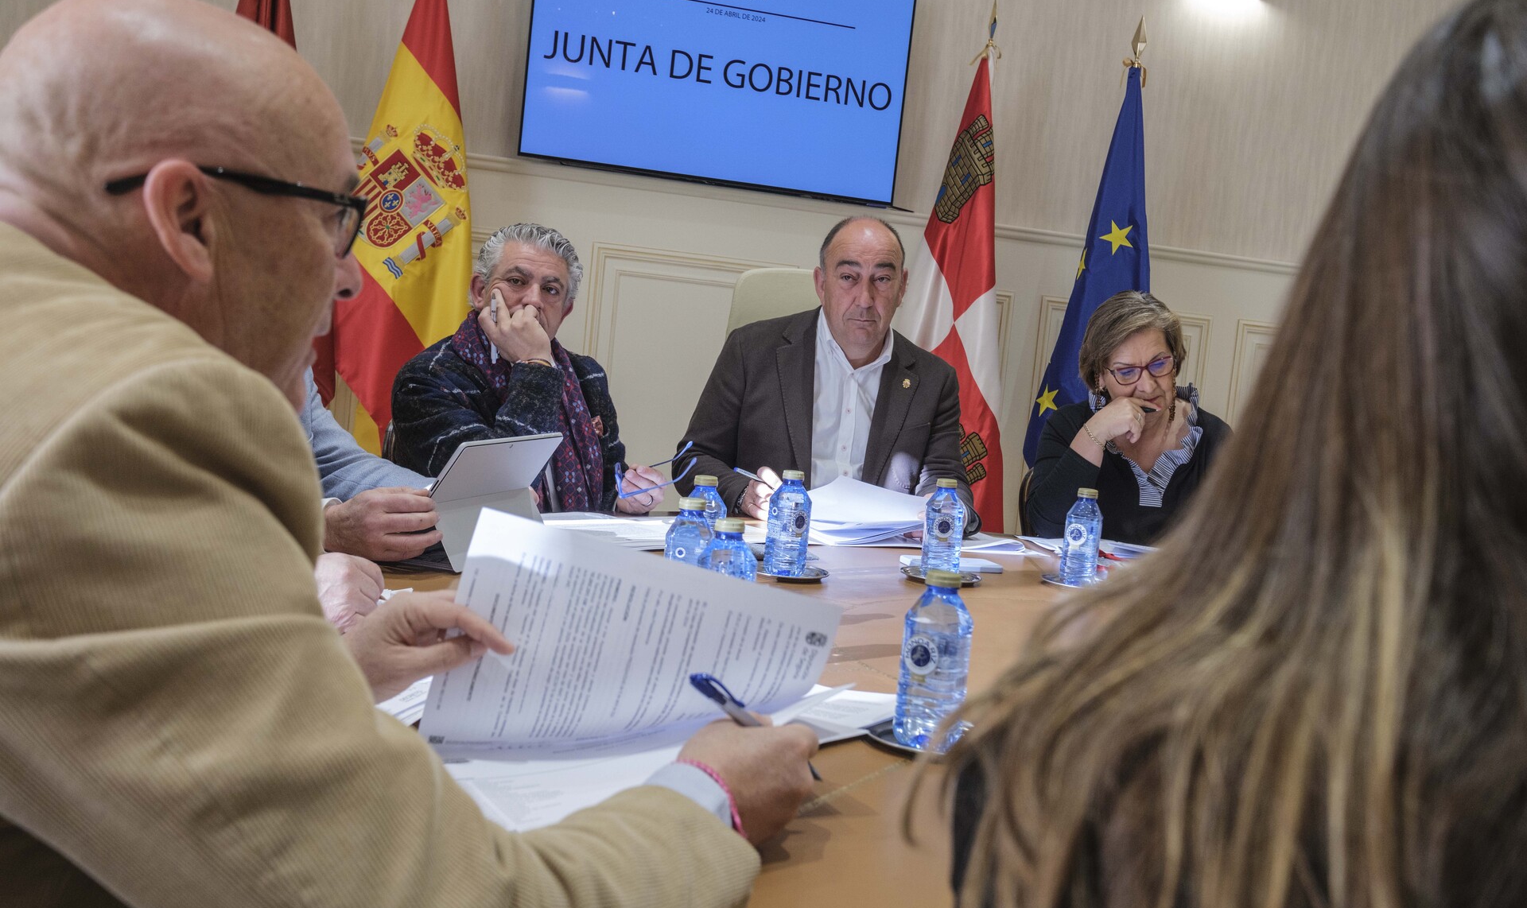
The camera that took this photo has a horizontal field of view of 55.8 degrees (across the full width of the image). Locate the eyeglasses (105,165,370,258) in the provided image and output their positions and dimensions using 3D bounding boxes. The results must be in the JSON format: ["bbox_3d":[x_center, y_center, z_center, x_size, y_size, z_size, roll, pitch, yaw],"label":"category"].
[{"bbox_3d":[-0.320,-0.150,0.873,0.145,0.046,0.142,8,3,-28],"label":"eyeglasses"}]

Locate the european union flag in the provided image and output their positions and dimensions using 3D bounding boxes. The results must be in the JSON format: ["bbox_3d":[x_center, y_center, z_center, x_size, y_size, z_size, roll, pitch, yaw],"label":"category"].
[{"bbox_3d":[1.095,-0.422,4.584,0.430,1.600,0.300,4,5,-19],"label":"european union flag"}]

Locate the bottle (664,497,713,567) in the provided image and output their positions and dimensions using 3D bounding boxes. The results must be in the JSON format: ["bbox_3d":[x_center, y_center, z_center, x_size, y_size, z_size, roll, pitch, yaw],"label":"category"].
[{"bbox_3d":[-0.091,0.131,1.711,0.062,0.157,0.062,6,4,0],"label":"bottle"}]

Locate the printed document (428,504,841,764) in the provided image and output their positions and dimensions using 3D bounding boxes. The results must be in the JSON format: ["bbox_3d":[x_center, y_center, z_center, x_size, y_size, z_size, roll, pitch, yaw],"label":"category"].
[{"bbox_3d":[-0.103,0.145,1.140,0.297,0.200,0.065,16,-19,0],"label":"printed document"}]

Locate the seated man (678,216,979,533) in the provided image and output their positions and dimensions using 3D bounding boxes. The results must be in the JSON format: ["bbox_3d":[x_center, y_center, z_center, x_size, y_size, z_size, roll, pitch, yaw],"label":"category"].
[{"bbox_3d":[0.112,0.203,2.941,0.620,1.350,0.750,5,4,-12],"label":"seated man"}]

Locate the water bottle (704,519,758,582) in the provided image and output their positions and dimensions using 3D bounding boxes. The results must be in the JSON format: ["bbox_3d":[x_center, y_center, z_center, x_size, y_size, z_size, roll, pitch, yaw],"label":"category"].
[{"bbox_3d":[-0.043,0.149,1.539,0.062,0.157,0.062,6,4,0],"label":"water bottle"}]

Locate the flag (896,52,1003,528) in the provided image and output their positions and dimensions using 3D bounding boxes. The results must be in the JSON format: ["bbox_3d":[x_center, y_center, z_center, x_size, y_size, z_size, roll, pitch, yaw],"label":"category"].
[{"bbox_3d":[0.618,-0.419,4.516,0.420,1.650,0.300,4,5,-19],"label":"flag"}]

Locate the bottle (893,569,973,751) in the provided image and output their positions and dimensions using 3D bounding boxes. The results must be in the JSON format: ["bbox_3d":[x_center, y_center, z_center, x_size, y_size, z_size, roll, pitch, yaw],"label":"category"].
[{"bbox_3d":[0.158,0.186,1.316,0.062,0.152,0.062,6,5,0],"label":"bottle"}]

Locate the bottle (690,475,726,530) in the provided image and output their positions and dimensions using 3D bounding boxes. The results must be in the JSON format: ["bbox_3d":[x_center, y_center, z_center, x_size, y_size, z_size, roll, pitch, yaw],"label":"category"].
[{"bbox_3d":[-0.085,0.107,1.997,0.062,0.152,0.062,6,5,0],"label":"bottle"}]

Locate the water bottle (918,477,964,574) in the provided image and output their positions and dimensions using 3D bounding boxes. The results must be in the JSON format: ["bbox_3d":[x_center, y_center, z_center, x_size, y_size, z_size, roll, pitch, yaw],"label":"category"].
[{"bbox_3d":[0.295,0.119,2.365,0.062,0.157,0.062,6,4,8],"label":"water bottle"}]

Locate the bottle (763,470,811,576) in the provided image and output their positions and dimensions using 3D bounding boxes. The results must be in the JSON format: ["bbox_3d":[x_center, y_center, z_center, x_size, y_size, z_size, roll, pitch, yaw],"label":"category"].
[{"bbox_3d":[0.039,0.106,2.210,0.062,0.157,0.062,6,4,0],"label":"bottle"}]

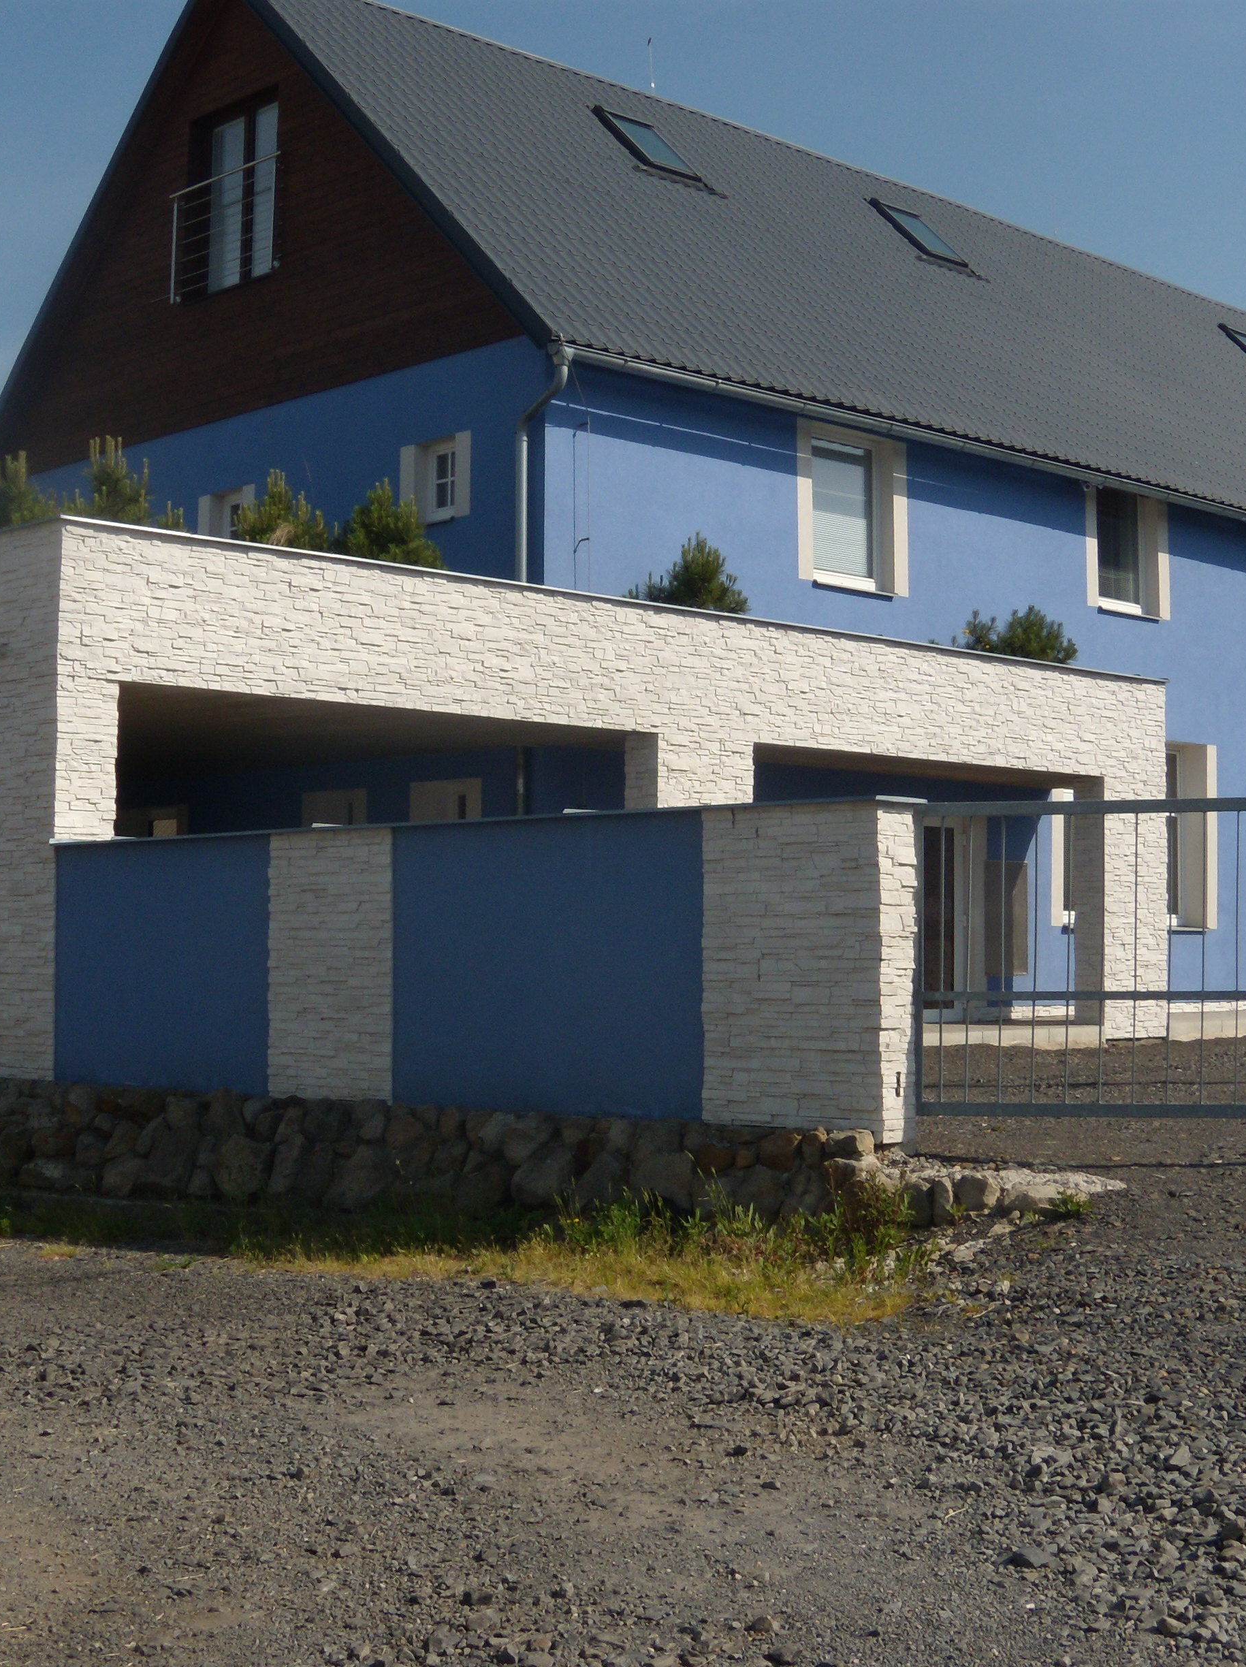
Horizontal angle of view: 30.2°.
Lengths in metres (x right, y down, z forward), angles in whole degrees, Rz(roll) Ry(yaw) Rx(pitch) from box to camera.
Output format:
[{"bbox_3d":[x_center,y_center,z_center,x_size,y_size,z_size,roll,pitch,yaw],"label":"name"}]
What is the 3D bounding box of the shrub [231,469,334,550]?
[{"bbox_3d":[-2.483,-2.270,16.841,0.780,0.780,0.750,0,-3,0],"label":"shrub"}]

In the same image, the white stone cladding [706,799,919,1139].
[{"bbox_3d":[0.823,0.600,10.324,0.294,1.460,1.059,3,-4,-44],"label":"white stone cladding"}]

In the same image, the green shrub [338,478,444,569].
[{"bbox_3d":[-1.762,-2.303,17.548,0.800,0.780,0.750,0,-3,0],"label":"green shrub"}]

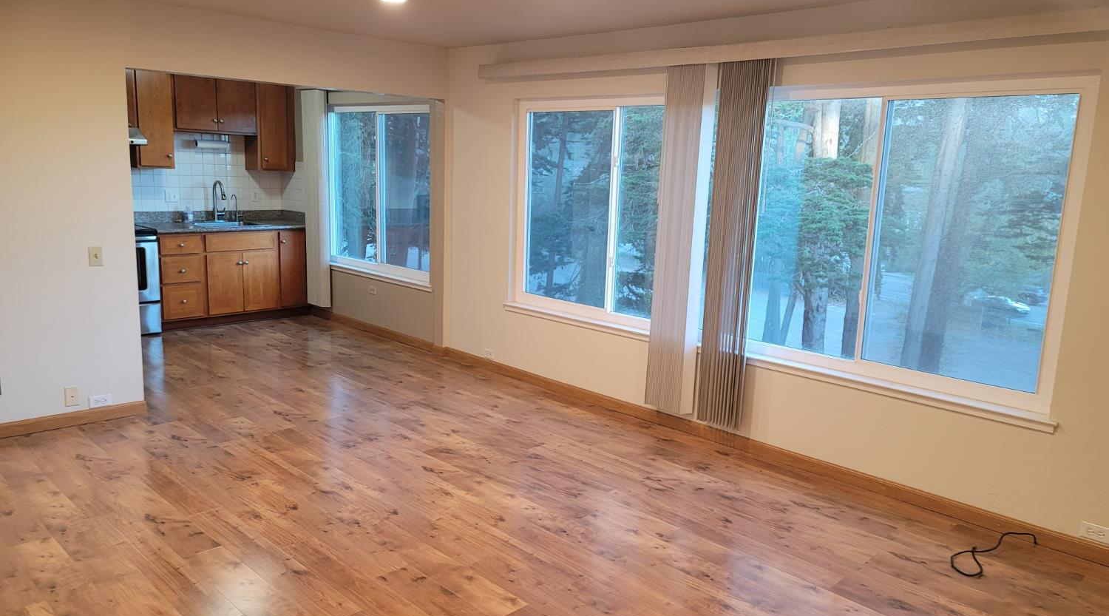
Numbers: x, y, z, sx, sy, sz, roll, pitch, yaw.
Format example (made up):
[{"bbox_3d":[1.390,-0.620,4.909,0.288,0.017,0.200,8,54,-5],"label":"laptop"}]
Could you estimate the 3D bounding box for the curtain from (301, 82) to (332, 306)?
[{"bbox_3d":[-2.253,-1.012,7.593,0.280,2.050,0.110,12,14,43],"label":"curtain"}]

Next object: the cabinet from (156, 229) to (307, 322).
[{"bbox_3d":[-3.169,-0.327,7.719,1.380,0.866,0.620,-8,14,-44],"label":"cabinet"}]

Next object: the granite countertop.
[{"bbox_3d":[-3.133,-0.824,7.640,1.420,0.137,0.670,-8,14,-44],"label":"granite countertop"}]

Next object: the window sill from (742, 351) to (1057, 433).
[{"bbox_3d":[1.654,0.405,4.067,0.115,0.055,1.605,-8,14,-44],"label":"window sill"}]

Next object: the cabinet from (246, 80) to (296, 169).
[{"bbox_3d":[-2.838,-1.801,7.989,0.380,0.857,0.310,-8,14,-44],"label":"cabinet"}]

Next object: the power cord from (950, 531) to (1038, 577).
[{"bbox_3d":[1.900,1.050,3.492,0.560,0.045,0.165,-5,13,-35],"label":"power cord"}]

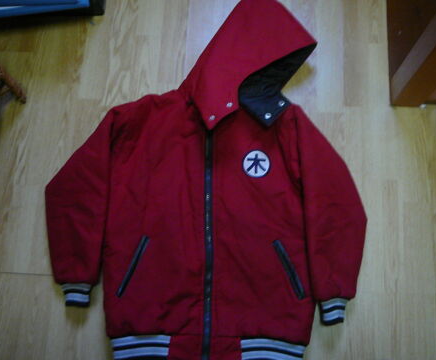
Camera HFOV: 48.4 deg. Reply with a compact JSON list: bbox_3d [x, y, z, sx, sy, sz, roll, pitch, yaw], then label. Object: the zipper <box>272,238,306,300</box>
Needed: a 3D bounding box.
[{"bbox_3d":[0.185,0.229,1.255,0.022,0.020,0.162,-20,75,-7],"label":"zipper"}]

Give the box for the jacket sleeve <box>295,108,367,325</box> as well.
[{"bbox_3d":[0.317,0.078,1.323,0.172,0.085,0.602,-2,74,-2],"label":"jacket sleeve"}]

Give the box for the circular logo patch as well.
[{"bbox_3d":[0.107,-0.044,1.313,0.078,0.010,0.080,1,79,-1],"label":"circular logo patch"}]

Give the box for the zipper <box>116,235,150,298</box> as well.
[{"bbox_3d":[-0.217,0.222,1.248,0.021,0.020,0.164,22,75,5],"label":"zipper"}]

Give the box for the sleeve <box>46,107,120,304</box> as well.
[{"bbox_3d":[-0.379,0.057,1.313,0.185,0.085,0.553,2,74,-1],"label":"sleeve"}]

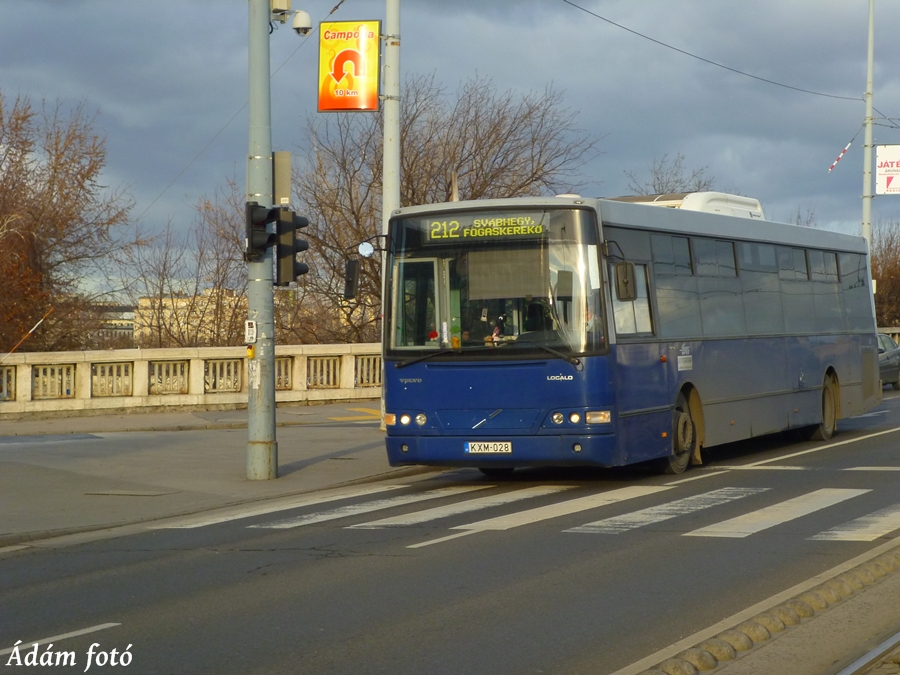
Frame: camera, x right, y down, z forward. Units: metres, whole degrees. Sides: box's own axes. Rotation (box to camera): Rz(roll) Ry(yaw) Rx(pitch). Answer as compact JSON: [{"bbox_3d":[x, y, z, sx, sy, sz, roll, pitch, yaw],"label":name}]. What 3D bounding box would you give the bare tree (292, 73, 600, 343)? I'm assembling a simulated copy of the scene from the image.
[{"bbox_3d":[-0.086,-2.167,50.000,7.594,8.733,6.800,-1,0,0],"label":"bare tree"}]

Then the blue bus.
[{"bbox_3d":[2.880,-0.107,25.710,2.530,3.160,12.100,-2,0,25],"label":"blue bus"}]

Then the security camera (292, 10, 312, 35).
[{"bbox_3d":[-1.506,-3.205,20.700,0.210,0.270,0.210,-1,0,0],"label":"security camera"}]

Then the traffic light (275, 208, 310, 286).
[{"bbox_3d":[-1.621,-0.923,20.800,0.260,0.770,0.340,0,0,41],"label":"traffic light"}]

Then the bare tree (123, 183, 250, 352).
[{"bbox_3d":[-6.000,-0.781,46.000,2.858,5.561,3.000,-1,0,0],"label":"bare tree"}]

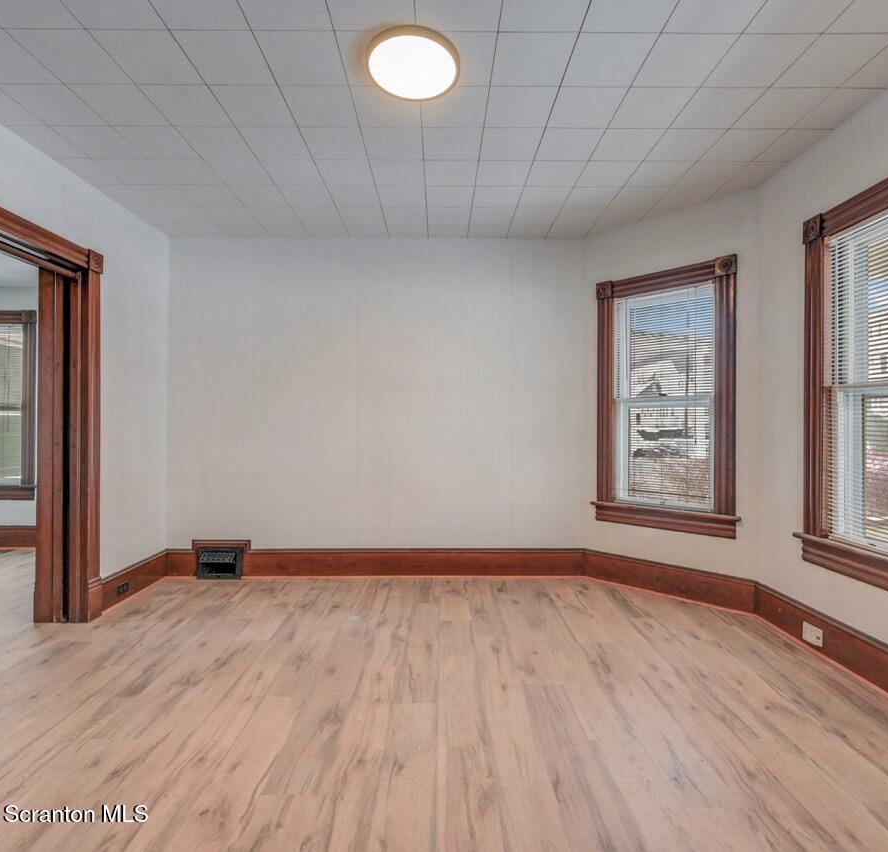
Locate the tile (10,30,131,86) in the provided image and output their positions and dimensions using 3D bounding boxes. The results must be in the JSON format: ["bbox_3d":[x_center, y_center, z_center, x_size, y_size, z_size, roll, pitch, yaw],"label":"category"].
[{"bbox_3d":[-1.474,-1.474,1.984,0.305,0.020,0.305,0,0,-1],"label":"tile"}]

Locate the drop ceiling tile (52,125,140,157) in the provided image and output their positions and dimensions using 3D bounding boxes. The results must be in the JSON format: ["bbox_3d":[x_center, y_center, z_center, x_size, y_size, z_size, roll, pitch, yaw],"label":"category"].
[{"bbox_3d":[-1.784,-1.477,2.585,0.305,0.020,0.305,0,0,-1],"label":"drop ceiling tile"}]

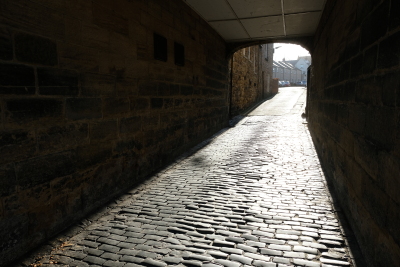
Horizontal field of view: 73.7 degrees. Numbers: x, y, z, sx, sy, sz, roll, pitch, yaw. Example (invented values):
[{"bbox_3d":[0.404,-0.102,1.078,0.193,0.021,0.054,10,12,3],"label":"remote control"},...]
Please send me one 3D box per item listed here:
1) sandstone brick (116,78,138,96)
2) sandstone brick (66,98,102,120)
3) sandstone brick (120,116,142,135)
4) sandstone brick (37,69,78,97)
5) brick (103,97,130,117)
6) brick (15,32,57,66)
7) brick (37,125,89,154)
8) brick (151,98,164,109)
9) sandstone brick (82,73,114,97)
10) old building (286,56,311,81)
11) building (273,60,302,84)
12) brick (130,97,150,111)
[{"bbox_3d":[-1.210,-0.719,4.145,0.200,0.271,0.559,2,8,19],"label":"sandstone brick"},{"bbox_3d":[-1.544,-0.319,3.358,0.250,0.270,0.630,2,8,18],"label":"sandstone brick"},{"bbox_3d":[-1.190,-0.120,4.280,0.200,0.274,0.618,2,8,19],"label":"sandstone brick"},{"bbox_3d":[-1.659,-0.571,2.977,0.250,0.282,0.552,2,8,18],"label":"sandstone brick"},{"bbox_3d":[-1.344,-0.410,3.958,0.250,0.258,0.648,2,8,18],"label":"brick"},{"bbox_3d":[-1.702,-0.824,2.675,0.200,0.279,0.474,2,8,19],"label":"brick"},{"bbox_3d":[-1.612,0.040,3.051,0.200,0.274,0.714,2,8,19],"label":"brick"},{"bbox_3d":[-0.942,-0.593,5.157,0.250,0.210,0.492,2,8,18],"label":"brick"},{"bbox_3d":[-1.419,-0.640,3.538,0.200,0.278,0.665,2,8,19],"label":"sandstone brick"},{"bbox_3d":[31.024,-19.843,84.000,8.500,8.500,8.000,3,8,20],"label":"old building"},{"bbox_3d":[29.600,-21.700,97.500,8.500,7.500,38.000,5,9,34],"label":"building"},{"bbox_3d":[-1.133,-0.509,4.588,0.250,0.228,0.648,2,8,18],"label":"brick"}]

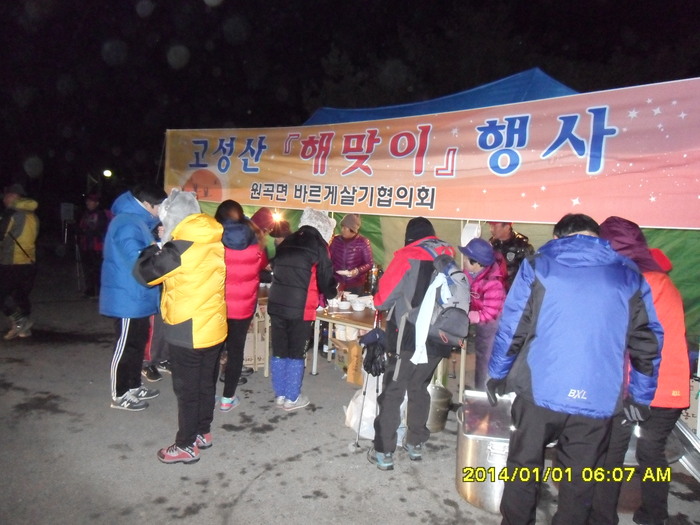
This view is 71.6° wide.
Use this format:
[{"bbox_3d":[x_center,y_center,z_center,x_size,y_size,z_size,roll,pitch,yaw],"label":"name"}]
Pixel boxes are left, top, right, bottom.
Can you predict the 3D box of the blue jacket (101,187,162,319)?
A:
[{"bbox_3d":[-1.613,-0.059,3.600,0.460,0.900,0.530,1,8,-8],"label":"blue jacket"}]

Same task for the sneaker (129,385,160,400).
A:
[{"bbox_3d":[-1.655,1.027,3.870,0.285,0.120,0.105,1,6,-12],"label":"sneaker"}]

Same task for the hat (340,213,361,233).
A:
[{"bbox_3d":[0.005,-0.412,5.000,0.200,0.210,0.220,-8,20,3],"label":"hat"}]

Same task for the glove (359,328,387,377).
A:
[{"bbox_3d":[0.143,0.571,3.080,0.120,0.300,0.160,-6,12,-45],"label":"glove"}]

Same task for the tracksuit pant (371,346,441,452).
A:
[{"bbox_3d":[0.361,0.740,3.050,0.400,0.850,0.320,-1,6,-30],"label":"tracksuit pant"}]

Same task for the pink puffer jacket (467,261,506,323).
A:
[{"bbox_3d":[1.062,0.224,3.750,0.360,0.520,0.450,1,8,-5],"label":"pink puffer jacket"}]

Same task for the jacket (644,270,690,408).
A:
[{"bbox_3d":[1.555,0.311,2.520,0.460,0.740,0.380,-2,7,-38],"label":"jacket"}]

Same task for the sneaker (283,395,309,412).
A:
[{"bbox_3d":[-0.408,1.060,3.700,0.260,0.100,0.100,-6,9,-33],"label":"sneaker"}]

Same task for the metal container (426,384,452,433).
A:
[{"bbox_3d":[0.564,1.025,3.360,0.270,0.250,0.270,1,7,10],"label":"metal container"}]

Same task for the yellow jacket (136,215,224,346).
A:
[{"bbox_3d":[-1.008,0.114,2.920,0.480,0.800,0.530,3,8,27],"label":"yellow jacket"}]

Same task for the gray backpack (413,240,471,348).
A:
[{"bbox_3d":[0.534,0.190,2.800,0.320,0.560,0.270,-1,-3,-35],"label":"gray backpack"}]

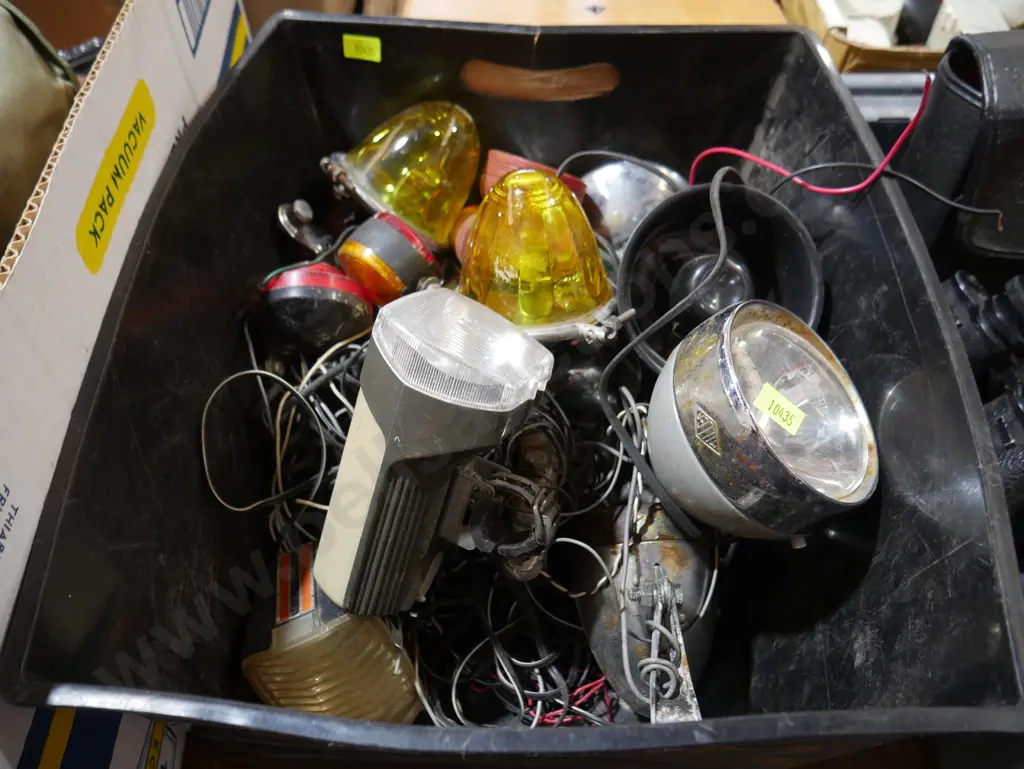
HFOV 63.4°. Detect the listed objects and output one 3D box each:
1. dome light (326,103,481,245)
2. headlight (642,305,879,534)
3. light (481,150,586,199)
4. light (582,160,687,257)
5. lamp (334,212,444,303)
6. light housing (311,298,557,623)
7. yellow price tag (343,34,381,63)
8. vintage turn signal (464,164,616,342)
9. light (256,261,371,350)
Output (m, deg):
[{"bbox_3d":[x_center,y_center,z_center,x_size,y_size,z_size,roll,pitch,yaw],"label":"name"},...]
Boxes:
[{"bbox_3d":[-0.063,-0.136,0.535,0.087,0.092,0.095,-44,38,19],"label":"dome light"},{"bbox_3d":[0.133,0.026,0.472,0.124,0.086,0.124,-6,68,-44],"label":"headlight"},{"bbox_3d":[0.018,-0.138,0.570,0.074,0.050,0.060,22,18,0],"label":"light"},{"bbox_3d":[0.083,-0.108,0.545,0.075,0.078,0.078,24,57,16],"label":"light"},{"bbox_3d":[-0.074,-0.079,0.520,0.064,0.064,0.058,25,66,16],"label":"lamp"},{"bbox_3d":[-0.029,0.046,0.383,0.100,0.166,0.064,20,31,-1],"label":"light housing"},{"bbox_3d":[-0.102,-0.230,0.567,0.026,0.016,0.001,4,44,2],"label":"yellow price tag"},{"bbox_3d":[0.014,-0.076,0.457,0.090,0.084,0.088,1,32,-1],"label":"vintage turn signal"},{"bbox_3d":[-0.120,-0.047,0.510,0.069,0.067,0.055,5,75,12],"label":"light"}]

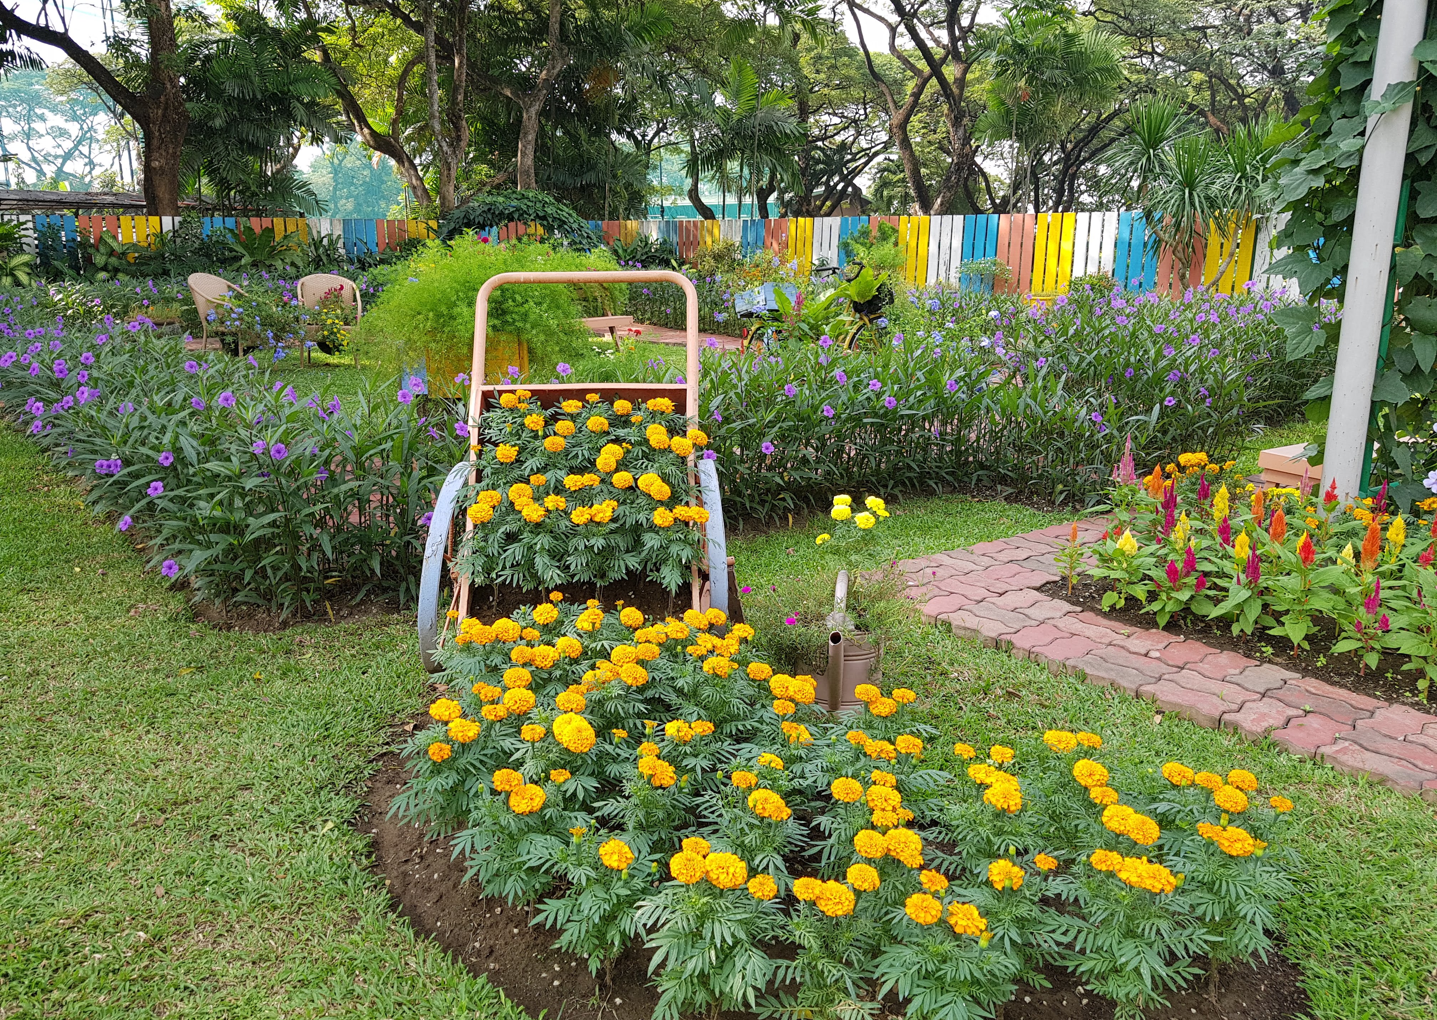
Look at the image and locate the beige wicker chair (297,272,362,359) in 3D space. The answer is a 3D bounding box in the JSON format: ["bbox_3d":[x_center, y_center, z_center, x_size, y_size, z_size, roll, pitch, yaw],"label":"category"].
[{"bbox_3d":[-3.530,-1.736,9.932,0.590,0.810,0.580,-3,15,-13],"label":"beige wicker chair"}]

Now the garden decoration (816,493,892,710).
[{"bbox_3d":[0.300,0.251,2.834,0.250,0.530,0.360,1,15,3],"label":"garden decoration"}]

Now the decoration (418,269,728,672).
[{"bbox_3d":[-0.400,-0.115,3.131,0.860,1.090,0.840,-1,15,-2],"label":"decoration"}]

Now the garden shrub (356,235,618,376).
[{"bbox_3d":[-1.620,-1.494,7.826,1.750,0.960,1.300,-2,15,-8],"label":"garden shrub"}]

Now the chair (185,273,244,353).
[{"bbox_3d":[-4.820,-1.937,10.707,0.600,0.810,0.600,7,16,26],"label":"chair"}]

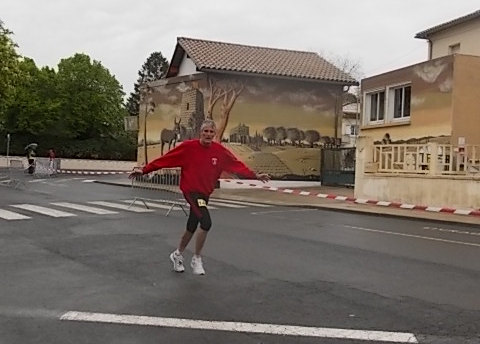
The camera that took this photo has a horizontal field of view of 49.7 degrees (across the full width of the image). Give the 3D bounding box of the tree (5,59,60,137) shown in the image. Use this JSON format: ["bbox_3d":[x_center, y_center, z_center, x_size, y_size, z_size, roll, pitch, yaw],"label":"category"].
[{"bbox_3d":[-18.152,-5.222,45.196,5.200,9.469,5.200,0,2,0],"label":"tree"}]

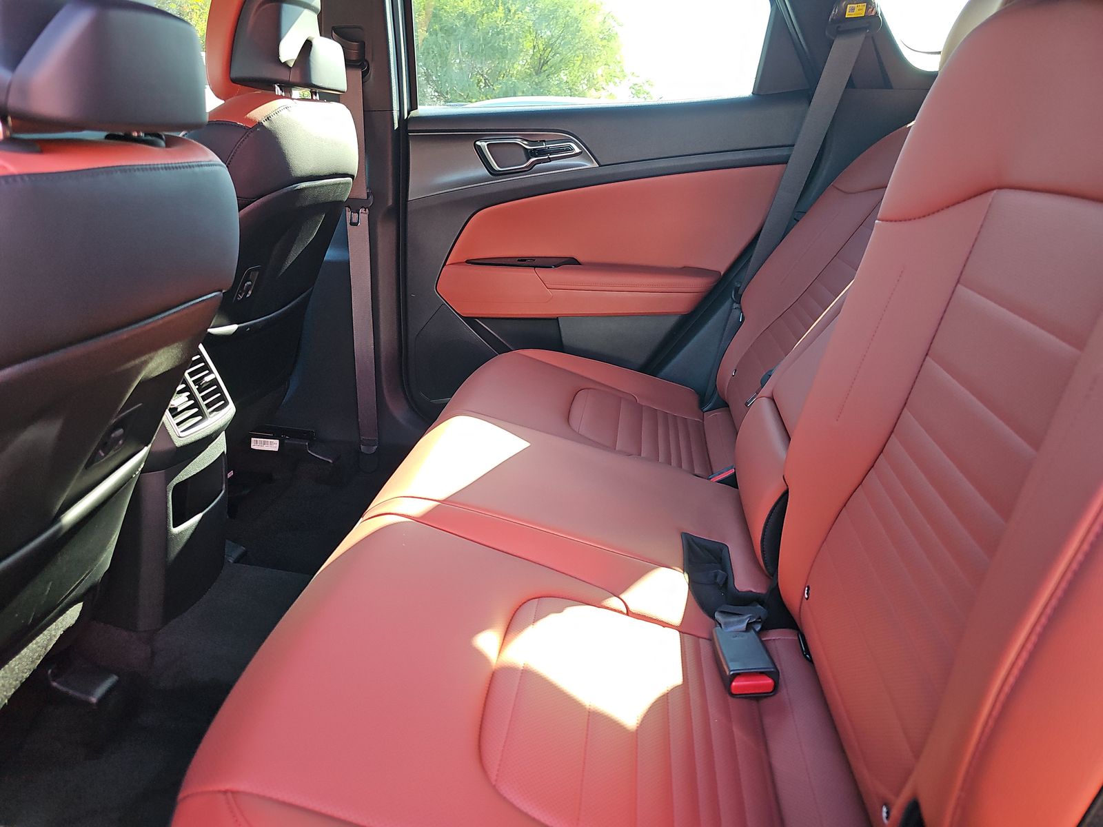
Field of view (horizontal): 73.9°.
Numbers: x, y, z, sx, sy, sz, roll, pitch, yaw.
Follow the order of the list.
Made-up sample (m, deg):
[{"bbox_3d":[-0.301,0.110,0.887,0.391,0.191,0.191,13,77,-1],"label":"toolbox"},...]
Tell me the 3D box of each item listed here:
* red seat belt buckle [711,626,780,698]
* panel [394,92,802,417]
[{"bbox_3d":[0.213,0.273,0.810,0.050,0.029,0.085,-2,12,2],"label":"red seat belt buckle"},{"bbox_3d":[0.088,-0.314,1.650,0.900,0.730,0.120,2,20,7],"label":"panel"}]

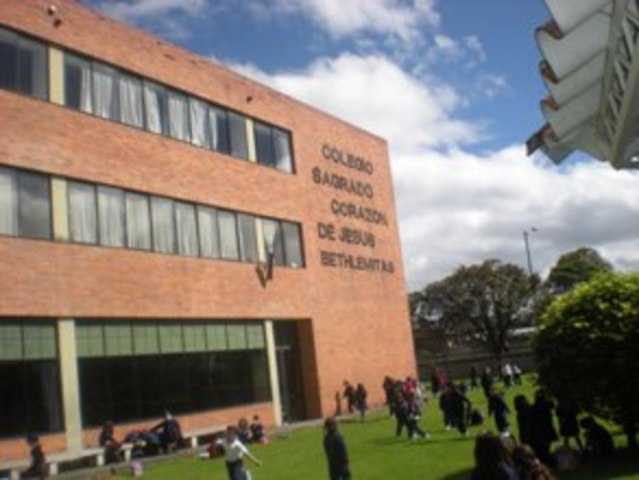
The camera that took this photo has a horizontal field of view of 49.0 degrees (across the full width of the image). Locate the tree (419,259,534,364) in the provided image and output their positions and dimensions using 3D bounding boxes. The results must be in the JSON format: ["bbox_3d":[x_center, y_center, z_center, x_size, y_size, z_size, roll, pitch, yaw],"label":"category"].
[{"bbox_3d":[12.381,5.994,55.000,8.600,8.900,8.600,-13,-13,33],"label":"tree"}]

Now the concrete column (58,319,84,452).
[{"bbox_3d":[-6.559,3.966,18.177,0.440,3.755,0.470,-13,-13,33],"label":"concrete column"}]

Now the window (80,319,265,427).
[{"bbox_3d":[-4.057,3.915,21.727,0.140,2.837,7.936,-13,-13,33],"label":"window"}]

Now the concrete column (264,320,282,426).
[{"bbox_3d":[-1.779,4.762,25.023,0.440,3.755,0.450,-13,-13,33],"label":"concrete column"}]

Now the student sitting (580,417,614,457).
[{"bbox_3d":[4.872,3.443,12.300,0.560,0.660,0.450,-4,-11,-9],"label":"student sitting"}]

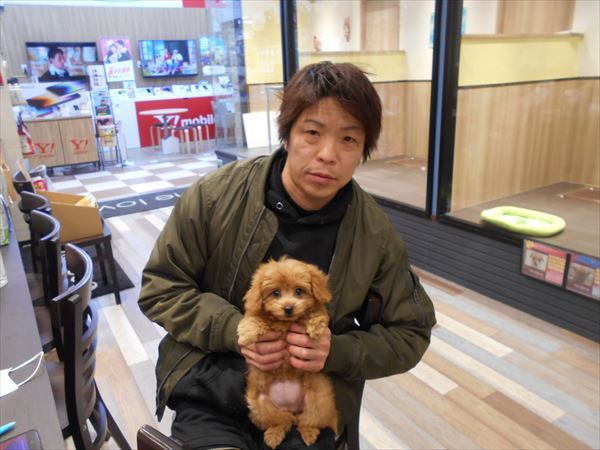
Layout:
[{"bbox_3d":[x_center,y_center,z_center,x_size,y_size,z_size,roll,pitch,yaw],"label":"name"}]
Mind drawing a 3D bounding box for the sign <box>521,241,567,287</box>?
[{"bbox_3d":[1.234,0.193,2.282,0.020,0.195,0.230,-14,21,-31],"label":"sign"}]

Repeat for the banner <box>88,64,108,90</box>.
[{"bbox_3d":[-3.227,-2.356,7.194,0.260,0.380,0.030,-14,21,-31],"label":"banner"}]

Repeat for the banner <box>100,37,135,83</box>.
[{"bbox_3d":[-3.639,-3.308,9.097,0.550,0.800,0.030,-14,21,-31],"label":"banner"}]

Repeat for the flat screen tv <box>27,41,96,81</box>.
[{"bbox_3d":[-4.494,-3.115,8.595,1.200,0.710,0.080,-14,21,-31],"label":"flat screen tv"}]

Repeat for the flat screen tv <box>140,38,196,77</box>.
[{"bbox_3d":[-2.765,-3.548,9.647,1.230,0.720,0.080,-14,21,-31],"label":"flat screen tv"}]

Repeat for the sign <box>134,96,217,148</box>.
[{"bbox_3d":[-2.607,-2.204,9.613,1.670,0.900,0.080,-14,21,-31],"label":"sign"}]

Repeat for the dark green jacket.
[{"bbox_3d":[-0.026,0.118,0.945,0.600,0.540,0.430,-2,18,0],"label":"dark green jacket"}]

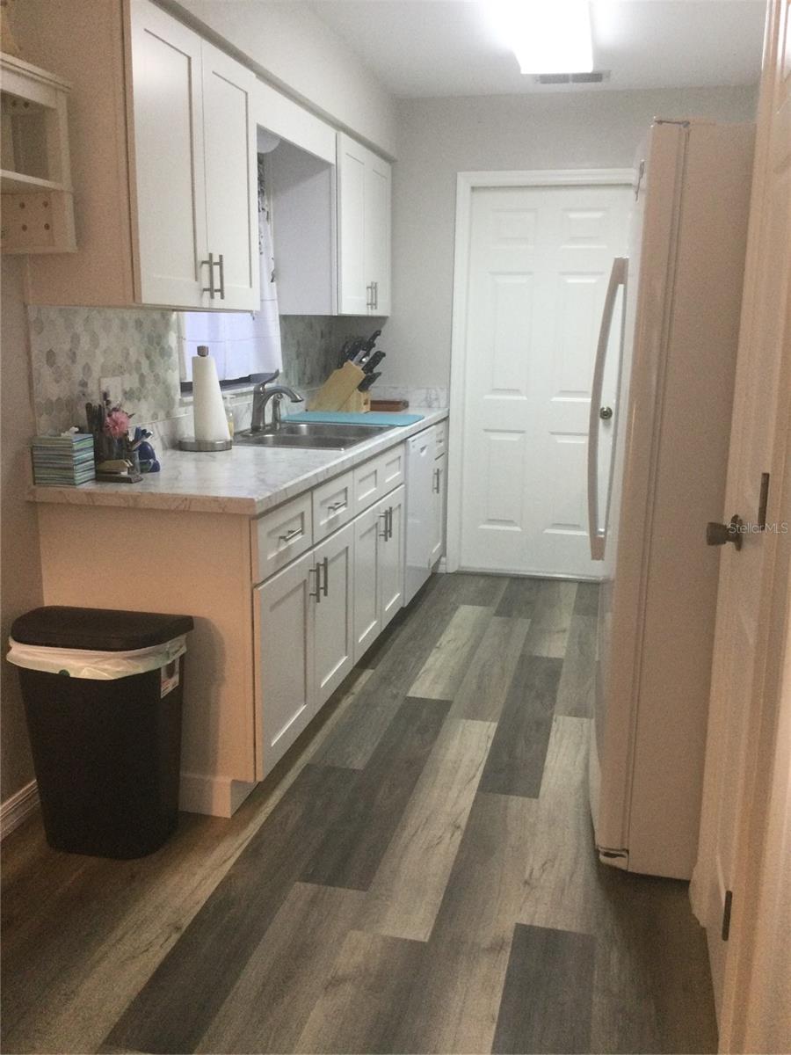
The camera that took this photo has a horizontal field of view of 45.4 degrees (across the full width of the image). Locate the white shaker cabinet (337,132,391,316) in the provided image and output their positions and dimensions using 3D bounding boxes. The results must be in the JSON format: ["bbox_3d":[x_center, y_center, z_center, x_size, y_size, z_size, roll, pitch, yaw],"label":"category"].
[{"bbox_3d":[-0.291,-1.422,4.578,0.314,0.771,0.938,4,13,13],"label":"white shaker cabinet"}]

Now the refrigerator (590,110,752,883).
[{"bbox_3d":[0.927,-0.058,2.544,0.796,1.782,0.875,4,13,13],"label":"refrigerator"}]

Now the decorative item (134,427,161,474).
[{"bbox_3d":[-0.761,-0.248,2.899,0.082,0.137,0.082,4,13,13],"label":"decorative item"}]

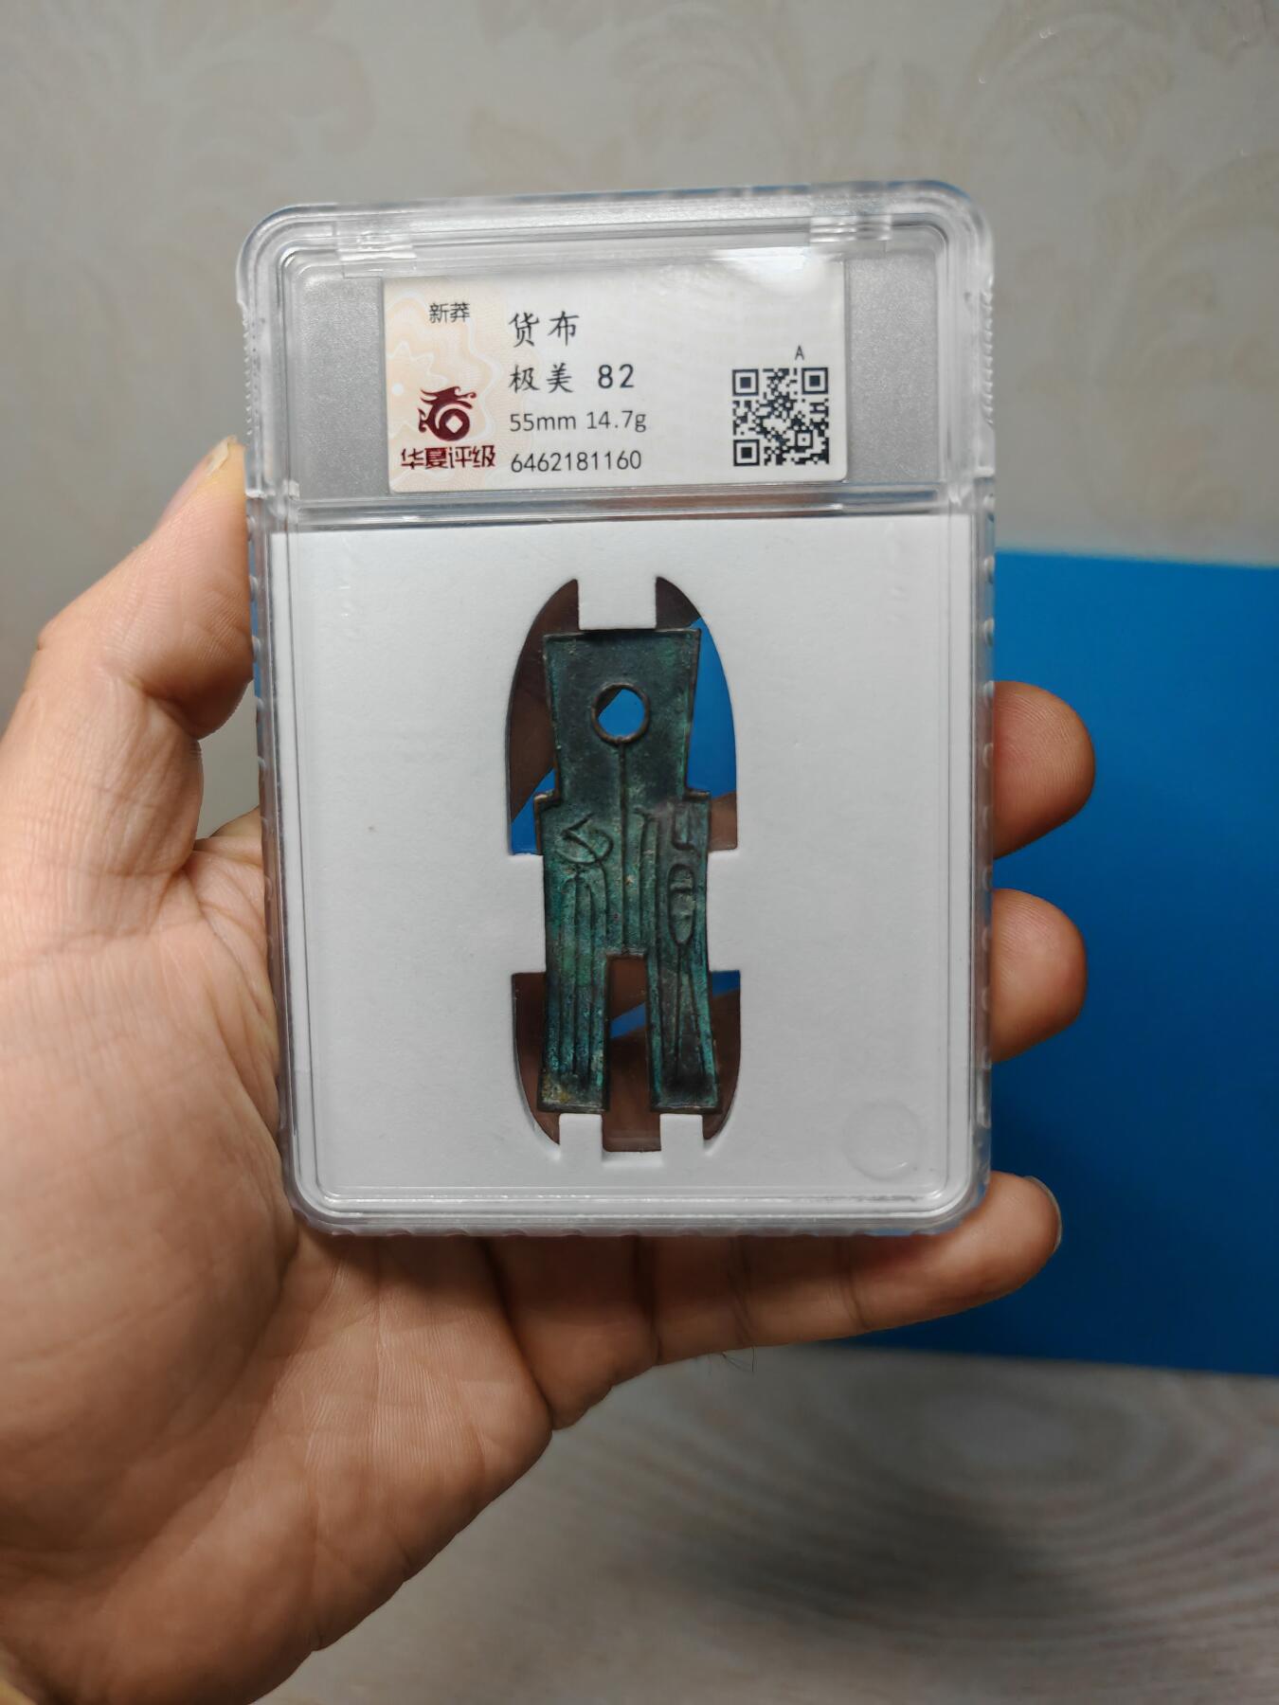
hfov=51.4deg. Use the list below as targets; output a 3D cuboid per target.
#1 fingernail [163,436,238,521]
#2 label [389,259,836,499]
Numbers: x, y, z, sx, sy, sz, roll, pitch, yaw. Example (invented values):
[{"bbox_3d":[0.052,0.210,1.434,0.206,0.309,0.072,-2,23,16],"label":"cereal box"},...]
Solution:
[{"bbox_3d":[-0.050,-0.042,0.150,0.004,0.013,0.012,41,0,-12],"label":"fingernail"},{"bbox_3d":[-0.003,-0.052,0.145,0.050,0.024,0.001,-1,6,3],"label":"label"}]

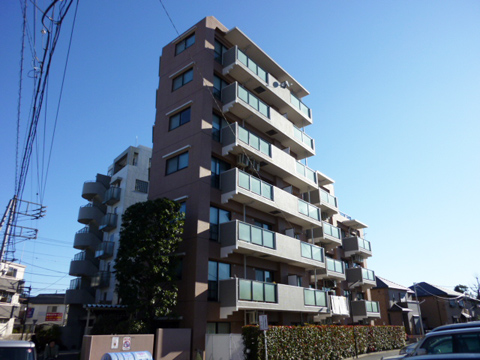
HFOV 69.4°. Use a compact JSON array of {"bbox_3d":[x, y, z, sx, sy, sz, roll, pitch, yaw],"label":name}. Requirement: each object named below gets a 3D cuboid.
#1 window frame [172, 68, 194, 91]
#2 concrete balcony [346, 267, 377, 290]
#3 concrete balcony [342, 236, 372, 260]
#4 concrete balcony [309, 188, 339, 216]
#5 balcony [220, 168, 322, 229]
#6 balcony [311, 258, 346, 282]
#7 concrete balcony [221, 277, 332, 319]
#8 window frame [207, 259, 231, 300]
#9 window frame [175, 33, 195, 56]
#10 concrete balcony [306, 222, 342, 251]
[{"bbox_3d":[-3.488,-6.159,21.443,1.841,0.953,0.120,-18,-29,37],"label":"window frame"},{"bbox_3d":[11.662,9.463,33.216,1.393,1.650,3.215,-18,-29,37],"label":"concrete balcony"},{"bbox_3d":[11.641,6.799,34.220,1.400,1.667,3.285,-18,-29,37],"label":"concrete balcony"},{"bbox_3d":[7.133,2.128,30.414,1.470,1.650,3.187,-18,-29,37],"label":"concrete balcony"},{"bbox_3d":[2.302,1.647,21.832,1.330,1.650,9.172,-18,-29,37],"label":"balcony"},{"bbox_3d":[7.173,7.383,28.193,1.430,1.667,3.151,-18,-29,37],"label":"balcony"},{"bbox_3d":[2.364,6.906,19.583,1.170,1.697,9.131,-18,-29,37],"label":"concrete balcony"},{"bbox_3d":[-1.047,5.009,17.140,0.120,1.875,1.603,-18,-29,37],"label":"window frame"},{"bbox_3d":[-3.537,-8.800,22.462,1.835,0.948,0.120,-18,-29,37],"label":"window frame"},{"bbox_3d":[7.140,4.758,29.316,1.470,1.650,3.187,-18,-29,37],"label":"concrete balcony"}]

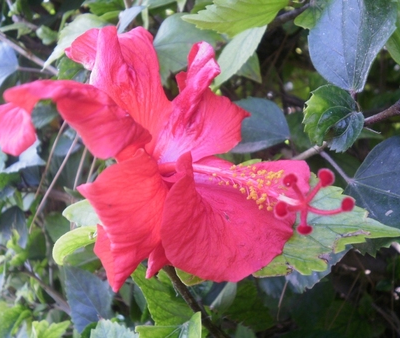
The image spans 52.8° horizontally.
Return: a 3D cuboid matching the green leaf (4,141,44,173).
[{"bbox_3d":[-0.161,-0.011,0.370,0.039,0.031,0.023,-3,13,-11],"label":"green leaf"}]

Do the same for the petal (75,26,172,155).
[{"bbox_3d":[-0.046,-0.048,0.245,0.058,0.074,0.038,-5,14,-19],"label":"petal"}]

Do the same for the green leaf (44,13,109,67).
[{"bbox_3d":[-0.085,-0.089,0.285,0.050,0.040,0.025,0,12,0],"label":"green leaf"}]

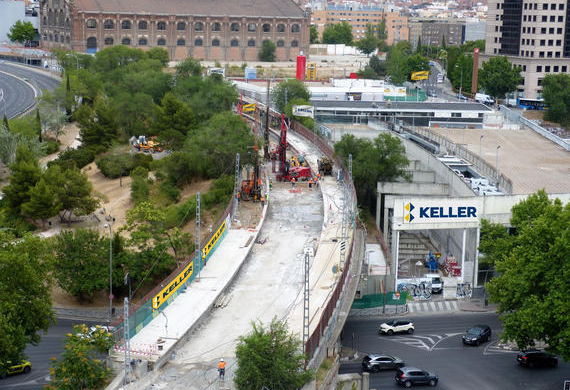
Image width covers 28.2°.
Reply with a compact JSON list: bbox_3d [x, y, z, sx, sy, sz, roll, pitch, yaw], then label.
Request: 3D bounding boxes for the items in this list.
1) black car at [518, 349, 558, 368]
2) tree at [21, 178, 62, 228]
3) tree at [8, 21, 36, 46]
[{"bbox_3d":[28.360,18.200,127.020,4.550,1.550,1.860,-2,11,-20],"label":"black car"},{"bbox_3d":[-37.633,1.406,175.124,6.503,8.065,6.503,1,13,0],"label":"tree"},{"bbox_3d":[-105.474,-64.846,455.000,12.000,12.000,11.000,1,12,0],"label":"tree"}]

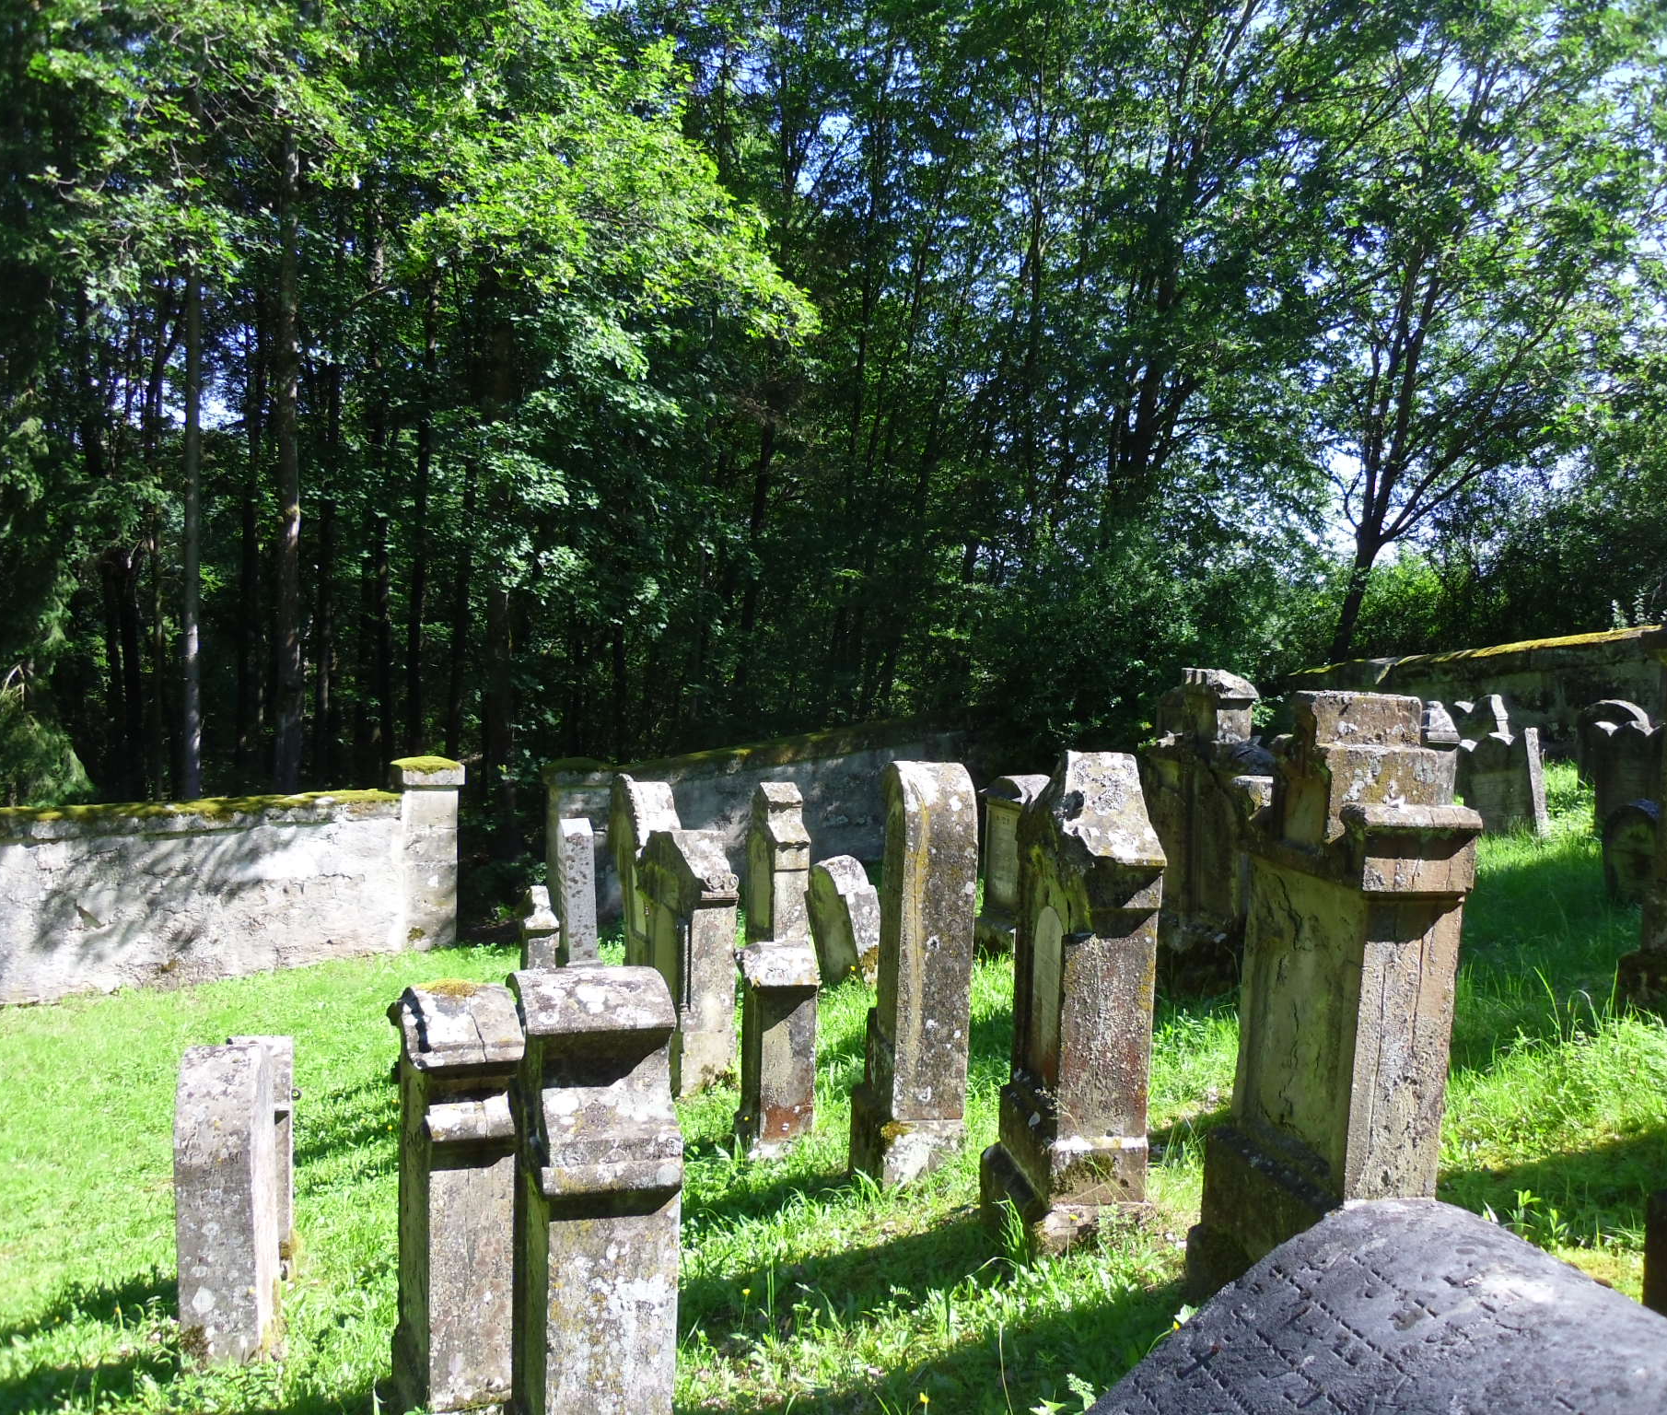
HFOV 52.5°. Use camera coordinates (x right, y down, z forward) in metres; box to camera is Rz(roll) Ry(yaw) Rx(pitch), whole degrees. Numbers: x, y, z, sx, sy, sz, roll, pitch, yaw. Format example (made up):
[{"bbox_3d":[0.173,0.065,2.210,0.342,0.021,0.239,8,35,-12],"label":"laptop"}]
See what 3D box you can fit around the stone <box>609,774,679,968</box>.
[{"bbox_3d":[-1.068,1.138,9.714,0.260,1.522,0.650,-4,7,-19],"label":"stone"}]

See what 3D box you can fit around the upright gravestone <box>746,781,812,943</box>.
[{"bbox_3d":[-0.329,1.133,10.496,0.270,1.336,0.550,0,6,-17],"label":"upright gravestone"}]

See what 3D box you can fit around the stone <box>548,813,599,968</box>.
[{"bbox_3d":[-1.922,1.402,12.700,0.260,1.130,0.460,-3,9,-17],"label":"stone"}]

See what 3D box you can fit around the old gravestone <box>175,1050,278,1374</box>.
[{"bbox_3d":[-1.884,1.498,5.318,0.250,0.890,0.540,1,6,-13],"label":"old gravestone"}]

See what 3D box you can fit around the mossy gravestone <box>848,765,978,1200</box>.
[{"bbox_3d":[0.273,0.873,5.867,0.270,1.372,0.580,1,6,-10],"label":"mossy gravestone"}]

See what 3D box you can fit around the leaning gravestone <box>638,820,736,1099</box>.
[{"bbox_3d":[-0.687,1.182,7.950,0.260,1.170,0.640,-1,9,-26],"label":"leaning gravestone"}]

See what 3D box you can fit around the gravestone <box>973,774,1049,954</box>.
[{"bbox_3d":[1.287,1.081,11.800,0.320,1.180,0.620,-2,9,-29],"label":"gravestone"}]

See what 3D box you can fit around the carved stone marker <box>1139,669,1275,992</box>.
[{"bbox_3d":[1.955,0.607,8.802,0.320,1.596,0.920,0,6,-20],"label":"carved stone marker"}]

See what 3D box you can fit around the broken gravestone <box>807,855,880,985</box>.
[{"bbox_3d":[0.082,1.358,11.000,0.200,0.830,0.500,-13,13,-22],"label":"broken gravestone"}]

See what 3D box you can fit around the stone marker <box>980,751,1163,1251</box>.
[{"bbox_3d":[0.667,0.790,4.867,0.310,1.332,0.580,0,6,-10],"label":"stone marker"}]

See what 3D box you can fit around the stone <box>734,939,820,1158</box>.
[{"bbox_3d":[-0.234,1.353,6.954,0.260,0.798,0.500,1,6,-12],"label":"stone"}]

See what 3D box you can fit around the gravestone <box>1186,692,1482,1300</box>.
[{"bbox_3d":[1.165,0.787,4.000,0.310,1.620,0.660,0,8,-15],"label":"gravestone"}]

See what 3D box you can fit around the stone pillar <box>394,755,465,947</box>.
[{"bbox_3d":[-3.937,1.411,16.500,0.610,1.850,0.580,-1,9,-25],"label":"stone pillar"}]

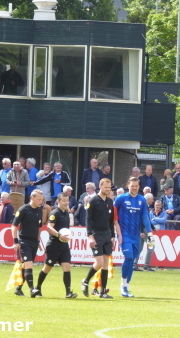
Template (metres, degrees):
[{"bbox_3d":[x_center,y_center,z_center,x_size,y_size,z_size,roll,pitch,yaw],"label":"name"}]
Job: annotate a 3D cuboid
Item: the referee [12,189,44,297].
[{"bbox_3d":[-0.982,1.177,54.400,0.520,1.710,0.480,3,-1,-41],"label":"referee"}]

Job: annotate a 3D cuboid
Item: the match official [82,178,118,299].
[{"bbox_3d":[0.142,1.102,54.400,0.550,1.880,0.550,2,0,-40],"label":"match official"}]

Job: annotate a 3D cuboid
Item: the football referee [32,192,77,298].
[{"bbox_3d":[-0.565,1.211,54.400,0.530,1.680,0.700,3,-1,-38],"label":"football referee"}]

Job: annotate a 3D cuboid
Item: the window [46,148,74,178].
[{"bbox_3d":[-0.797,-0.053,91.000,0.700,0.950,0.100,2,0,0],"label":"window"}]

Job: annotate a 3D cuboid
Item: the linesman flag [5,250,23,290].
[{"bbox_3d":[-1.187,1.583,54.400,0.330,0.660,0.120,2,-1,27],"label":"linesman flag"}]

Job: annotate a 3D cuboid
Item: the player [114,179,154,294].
[{"bbox_3d":[0.682,1.099,55.300,0.620,1.930,0.460,2,-1,-16],"label":"player"}]

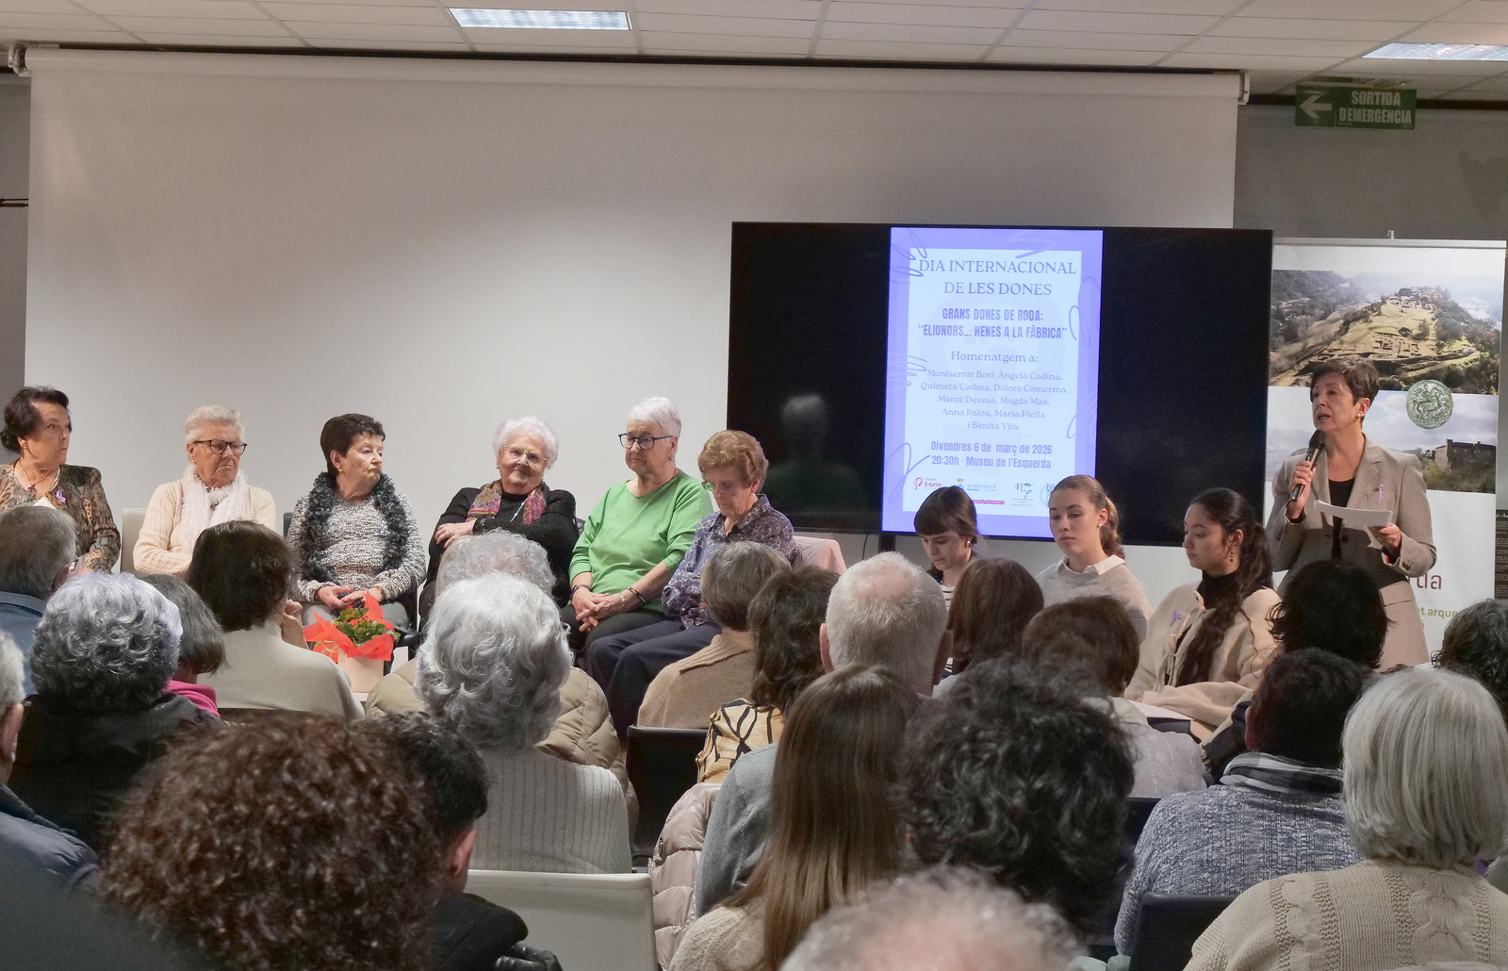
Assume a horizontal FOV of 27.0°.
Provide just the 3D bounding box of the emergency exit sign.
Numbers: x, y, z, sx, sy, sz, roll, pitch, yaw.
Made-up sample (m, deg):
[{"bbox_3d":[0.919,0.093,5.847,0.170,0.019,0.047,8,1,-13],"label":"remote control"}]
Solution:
[{"bbox_3d":[2.177,-1.365,11.350,0.434,0.146,0.025,2,2,-1],"label":"emergency exit sign"}]

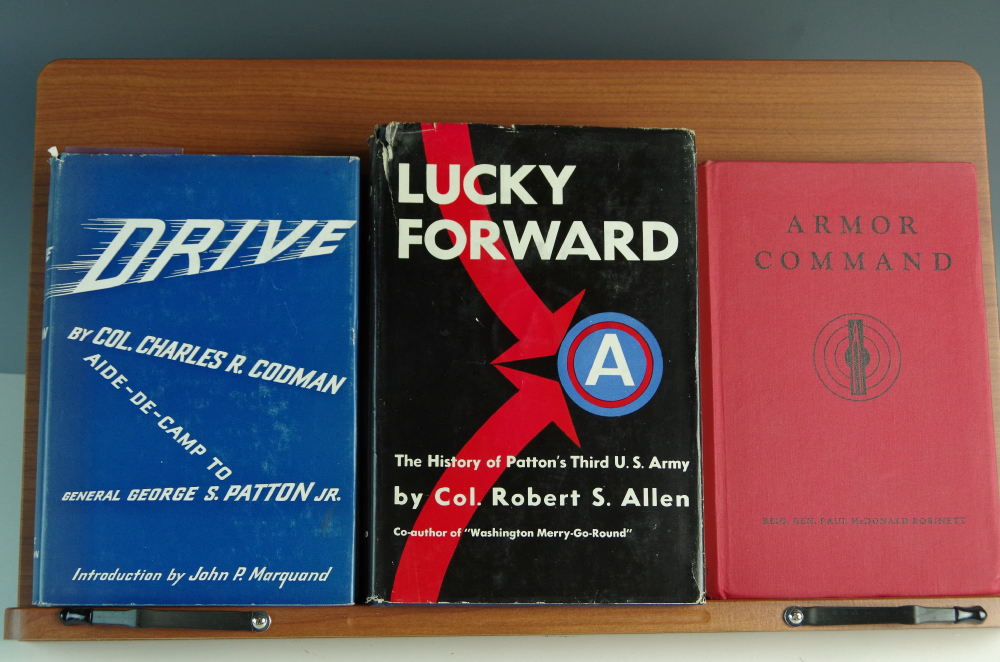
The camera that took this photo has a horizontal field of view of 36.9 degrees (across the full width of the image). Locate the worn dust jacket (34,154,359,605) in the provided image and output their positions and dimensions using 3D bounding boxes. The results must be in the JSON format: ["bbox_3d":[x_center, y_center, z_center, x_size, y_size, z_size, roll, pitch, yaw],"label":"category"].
[{"bbox_3d":[-0.142,0.023,0.713,0.149,0.211,0.030,0,-7,-2],"label":"worn dust jacket"}]

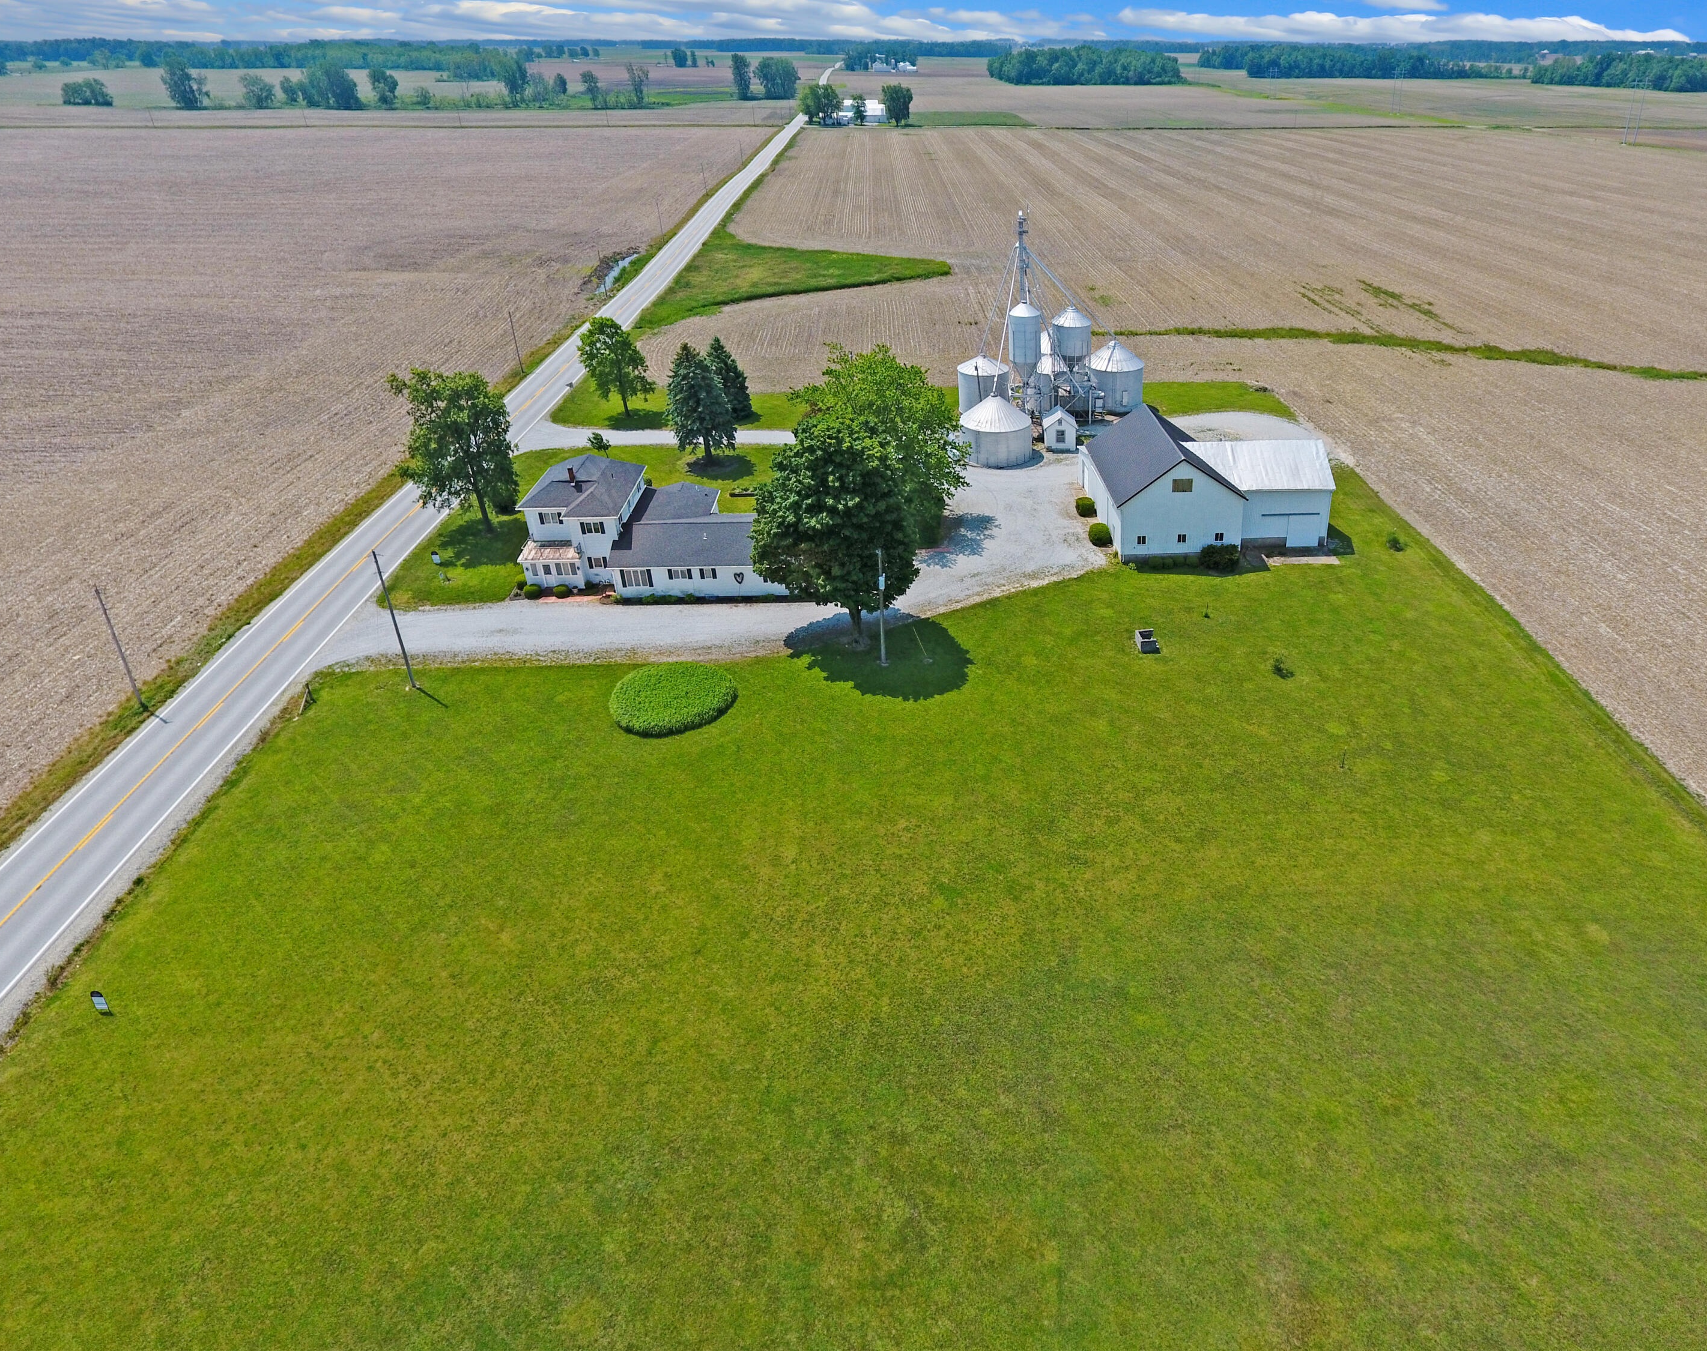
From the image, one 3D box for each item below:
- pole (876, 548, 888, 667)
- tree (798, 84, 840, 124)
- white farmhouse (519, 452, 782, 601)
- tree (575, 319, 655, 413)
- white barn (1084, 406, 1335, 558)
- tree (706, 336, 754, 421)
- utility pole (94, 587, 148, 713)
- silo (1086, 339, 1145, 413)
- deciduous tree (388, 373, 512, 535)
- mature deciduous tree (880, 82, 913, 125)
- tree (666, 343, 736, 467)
[{"bbox_3d":[2.206,-4.819,75.729,0.604,9.571,0.504,0,32,0],"label":"pole"},{"bbox_3d":[-19.237,-305.963,557.252,21.102,18.985,18.215,0,32,0],"label":"tree"},{"bbox_3d":[-16.473,-14.156,92.093,24.482,8.362,15.616,0,32,-1],"label":"white farmhouse"},{"bbox_3d":[-28.600,-37.519,126.932,9.329,11.727,8.863,0,32,0],"label":"tree"},{"bbox_3d":[33.587,-18.899,99.154,20.497,9.057,16.309,-1,32,-1],"label":"white barn"},{"bbox_3d":[-16.447,-36.806,127.879,7.144,9.712,7.144,0,32,0],"label":"tree"},{"bbox_3d":[-49.710,-1.657,70.579,0.353,9.571,0.353,0,32,0],"label":"utility pole"},{"bbox_3d":[32.941,-37.999,131.079,7.103,8.206,7.103,0,32,0],"label":"silo"},{"bbox_3d":[-35.995,-20.209,95.352,10.902,15.269,10.902,0,32,0],"label":"deciduous tree"},{"bbox_3d":[23.198,-300.131,547.381,16.636,19.374,16.636,0,32,0],"label":"mature deciduous tree"},{"bbox_3d":[-16.294,-28.929,112.120,7.452,12.585,7.452,0,32,0],"label":"tree"}]

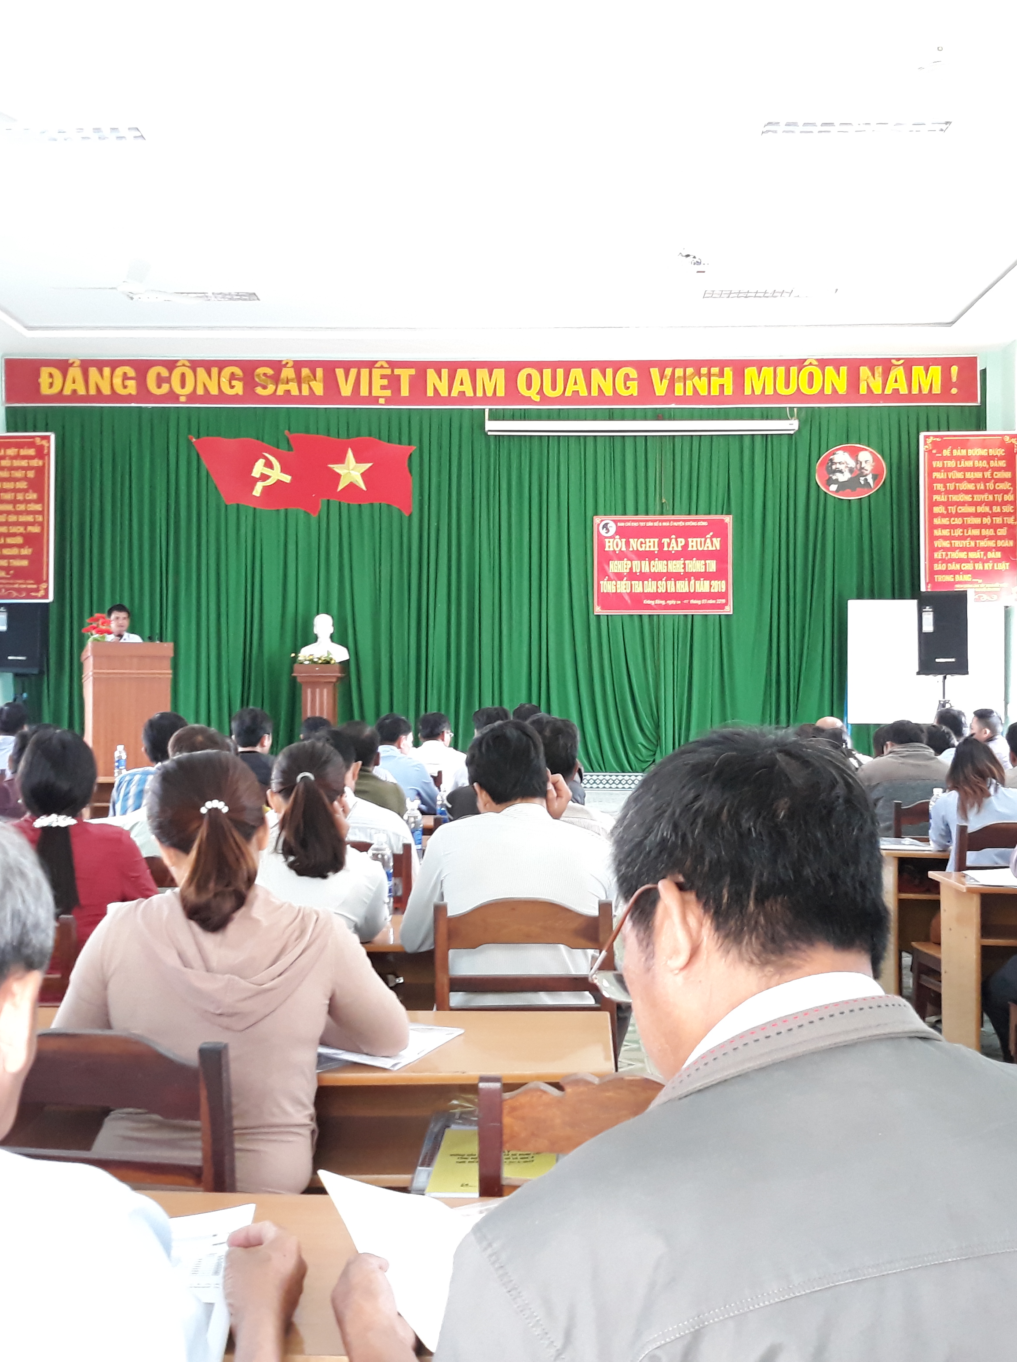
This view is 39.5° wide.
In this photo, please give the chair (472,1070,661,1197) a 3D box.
[{"bbox_3d":[0.155,0.895,1.900,0.400,0.870,0.440,0,-1,2],"label":"chair"}]

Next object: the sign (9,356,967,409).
[{"bbox_3d":[-0.156,-2.737,12.950,8.950,0.480,0.060,0,-1,1],"label":"sign"}]

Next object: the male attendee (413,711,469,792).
[{"bbox_3d":[-0.452,0.836,8.738,0.480,1.270,0.720,0,-1,8],"label":"male attendee"}]

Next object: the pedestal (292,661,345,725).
[{"bbox_3d":[-1.685,0.423,12.600,0.470,1.150,0.450,0,-1,2],"label":"pedestal"}]

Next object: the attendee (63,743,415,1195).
[{"bbox_3d":[-0.395,0.715,2.100,0.490,1.235,0.650,0,-1,2],"label":"attendee"}]

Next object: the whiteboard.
[{"bbox_3d":[3.400,-0.153,11.500,1.280,1.010,0.040,0,-1,5],"label":"whiteboard"}]

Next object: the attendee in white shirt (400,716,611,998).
[{"bbox_3d":[0.025,0.715,3.120,0.500,1.255,0.660,0,-1,4],"label":"attendee in white shirt"}]

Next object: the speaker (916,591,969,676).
[{"bbox_3d":[3.798,-0.421,12.350,0.430,0.730,0.410,0,-1,5],"label":"speaker"}]

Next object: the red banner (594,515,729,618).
[{"bbox_3d":[1.415,-1.053,12.900,1.265,0.905,0.030,0,-1,2],"label":"red banner"}]

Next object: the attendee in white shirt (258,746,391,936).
[{"bbox_3d":[-0.451,0.752,3.239,0.450,1.240,0.750,0,-1,2],"label":"attendee in white shirt"}]

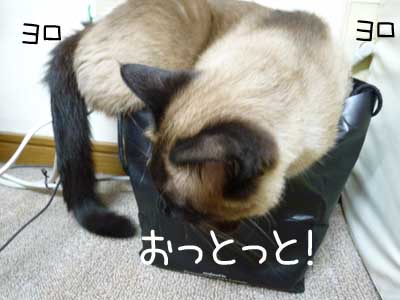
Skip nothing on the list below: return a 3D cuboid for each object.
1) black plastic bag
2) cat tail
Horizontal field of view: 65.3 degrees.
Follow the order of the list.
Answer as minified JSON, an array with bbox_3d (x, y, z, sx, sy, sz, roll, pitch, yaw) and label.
[{"bbox_3d":[0.047,0.032,0.387,0.222,0.245,0.135,7,37,10],"label":"black plastic bag"},{"bbox_3d":[-0.136,-0.010,0.413,0.098,0.275,0.075,5,36,6],"label":"cat tail"}]

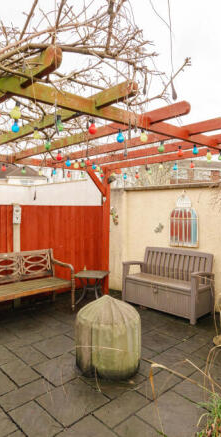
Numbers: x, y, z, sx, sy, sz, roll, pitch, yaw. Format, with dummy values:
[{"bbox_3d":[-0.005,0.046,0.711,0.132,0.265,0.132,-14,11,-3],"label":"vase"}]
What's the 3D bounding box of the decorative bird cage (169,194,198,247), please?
[{"bbox_3d":[1.266,0.031,4.995,0.070,0.910,0.565,0,1,-44],"label":"decorative bird cage"}]

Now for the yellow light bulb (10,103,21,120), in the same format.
[{"bbox_3d":[-0.511,-0.579,1.570,0.059,0.098,0.059,0,1,0],"label":"yellow light bulb"}]

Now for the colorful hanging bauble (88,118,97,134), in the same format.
[{"bbox_3d":[-0.132,-0.684,2.173,0.058,0.113,0.058,0,1,0],"label":"colorful hanging bauble"}]

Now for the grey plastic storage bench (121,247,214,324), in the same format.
[{"bbox_3d":[0.854,0.950,4.449,0.570,0.875,1.330,-1,1,-43],"label":"grey plastic storage bench"}]

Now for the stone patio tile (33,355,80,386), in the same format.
[{"bbox_3d":[-0.463,1.507,2.895,0.457,0.040,0.457,0,1,-44],"label":"stone patio tile"}]

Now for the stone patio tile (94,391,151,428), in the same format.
[{"bbox_3d":[0.105,1.518,2.309,0.457,0.040,0.225,0,1,-44],"label":"stone patio tile"}]

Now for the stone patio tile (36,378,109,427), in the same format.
[{"bbox_3d":[-0.306,1.515,2.400,0.457,0.040,0.457,0,1,-44],"label":"stone patio tile"}]

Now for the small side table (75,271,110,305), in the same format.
[{"bbox_3d":[-0.297,1.153,4.794,0.470,0.460,0.470,0,1,12],"label":"small side table"}]

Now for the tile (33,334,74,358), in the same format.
[{"bbox_3d":[-0.569,1.423,3.201,0.440,0.035,0.410,-1,1,-43],"label":"tile"}]

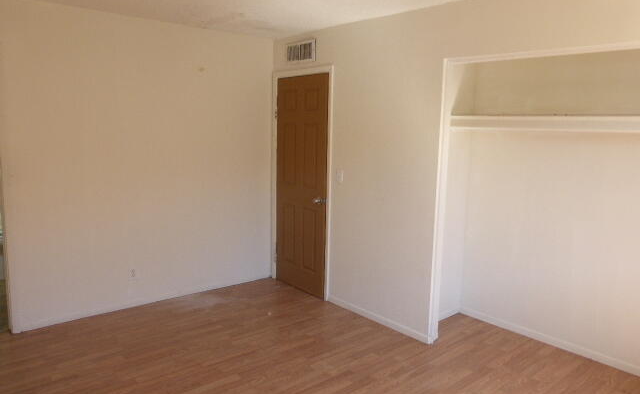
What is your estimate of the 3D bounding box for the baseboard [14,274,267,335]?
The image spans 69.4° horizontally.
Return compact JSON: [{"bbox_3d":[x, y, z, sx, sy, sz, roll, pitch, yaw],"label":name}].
[{"bbox_3d":[-1.399,0.904,4.181,2.270,0.068,0.015,-6,12,-41],"label":"baseboard"}]

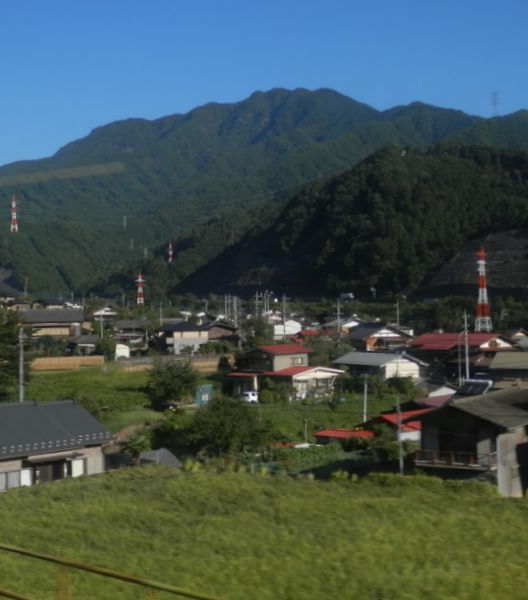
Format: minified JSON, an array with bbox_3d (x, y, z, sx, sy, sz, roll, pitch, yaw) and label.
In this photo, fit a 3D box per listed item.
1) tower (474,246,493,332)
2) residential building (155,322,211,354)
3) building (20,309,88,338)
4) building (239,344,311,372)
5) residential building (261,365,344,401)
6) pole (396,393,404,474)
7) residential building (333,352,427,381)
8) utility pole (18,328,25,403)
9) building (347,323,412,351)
[{"bbox_3d":[120.500,-1.000,472.000,9.600,53.000,9.600,-1,0,-40],"label":"tower"},{"bbox_3d":[-19.200,8.900,202.000,10.300,7.700,6.500,-1,0,-43],"label":"residential building"},{"bbox_3d":[-54.500,6.900,222.000,15.000,9.200,9.500,-1,0,-18],"label":"building"},{"bbox_3d":[2.000,10.100,125.000,8.400,7.200,7.000,-1,0,-43],"label":"building"},{"bbox_3d":[6.000,11.600,122.500,10.200,4.300,6.500,-1,0,-43],"label":"residential building"},{"bbox_3d":[10.100,10.200,63.000,0.220,6.700,0.220,-1,0,0],"label":"pole"},{"bbox_3d":[19.400,11.200,143.500,10.300,4.900,11.300,-1,0,-40],"label":"residential building"},{"bbox_3d":[-21.600,7.750,76.000,0.300,10.600,0.300,-1,0,0],"label":"utility pole"},{"bbox_3d":[23.600,9.000,176.000,12.200,8.400,8.800,-1,0,-38],"label":"building"}]

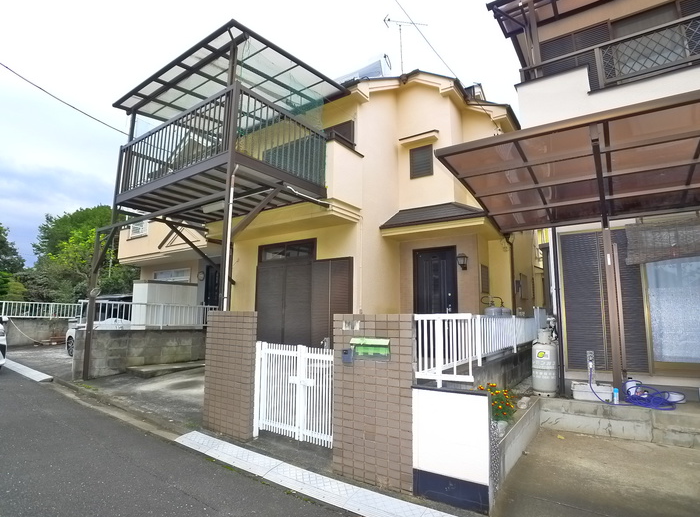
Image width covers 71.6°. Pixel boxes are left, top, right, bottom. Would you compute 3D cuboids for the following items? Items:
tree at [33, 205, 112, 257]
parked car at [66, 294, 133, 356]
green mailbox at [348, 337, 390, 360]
[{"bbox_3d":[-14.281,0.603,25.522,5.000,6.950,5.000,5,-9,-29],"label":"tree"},{"bbox_3d":[-6.046,1.875,13.177,3.600,1.650,1.550,-5,-10,38],"label":"parked car"},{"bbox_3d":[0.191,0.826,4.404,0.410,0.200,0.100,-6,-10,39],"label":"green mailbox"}]

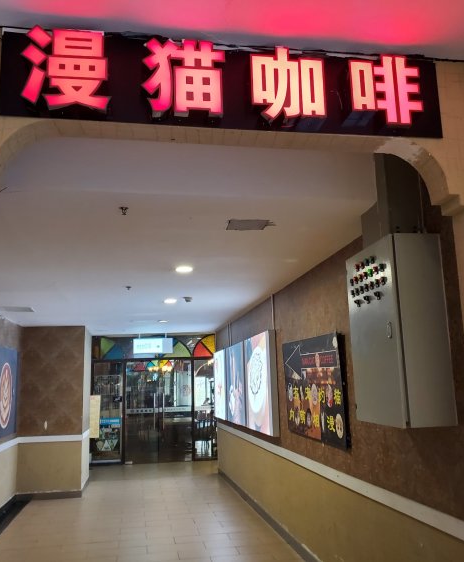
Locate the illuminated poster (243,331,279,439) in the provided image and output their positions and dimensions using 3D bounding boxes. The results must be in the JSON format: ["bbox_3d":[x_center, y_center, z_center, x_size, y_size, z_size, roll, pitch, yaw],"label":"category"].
[{"bbox_3d":[0.340,1.253,6.911,0.071,1.150,1.497,0,-11,-10],"label":"illuminated poster"}]

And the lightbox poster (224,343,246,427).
[{"bbox_3d":[0.079,1.534,8.417,0.071,1.140,1.546,0,-11,-10],"label":"lightbox poster"}]

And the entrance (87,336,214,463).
[{"bbox_3d":[-1.656,2.530,12.249,2.745,2.793,0.161,0,-11,-10],"label":"entrance"}]

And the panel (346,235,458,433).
[{"bbox_3d":[0.901,0.287,3.101,0.269,0.958,0.631,0,-11,-10],"label":"panel"}]

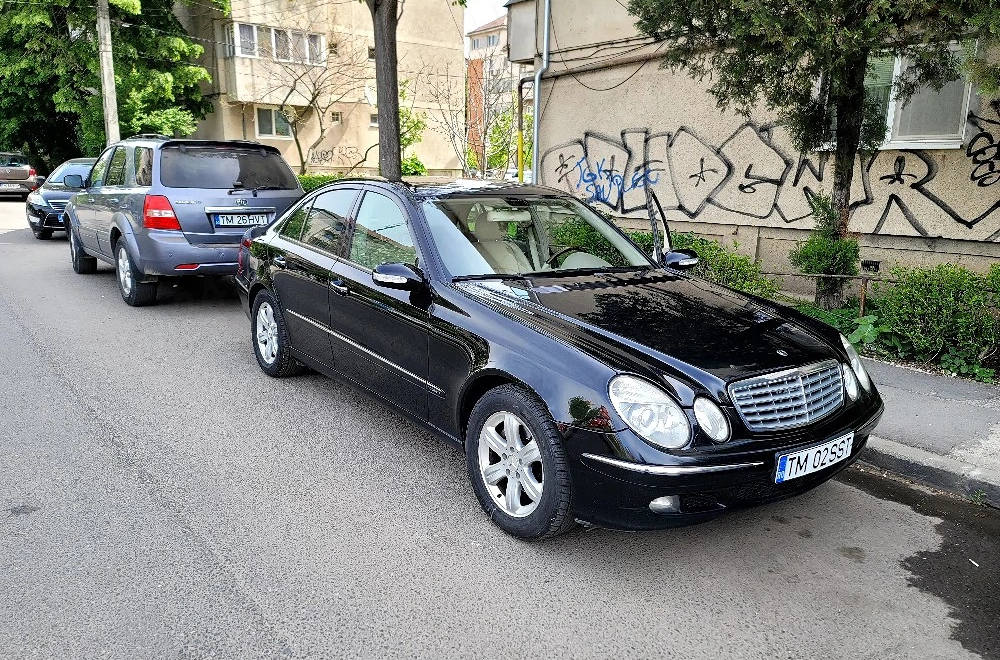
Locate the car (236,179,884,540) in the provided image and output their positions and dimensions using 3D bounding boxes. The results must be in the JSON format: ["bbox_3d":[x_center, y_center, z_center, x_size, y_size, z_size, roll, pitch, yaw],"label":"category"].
[{"bbox_3d":[-0.190,-0.217,4.618,1.850,1.450,4.820,-6,14,-36],"label":"car"}]

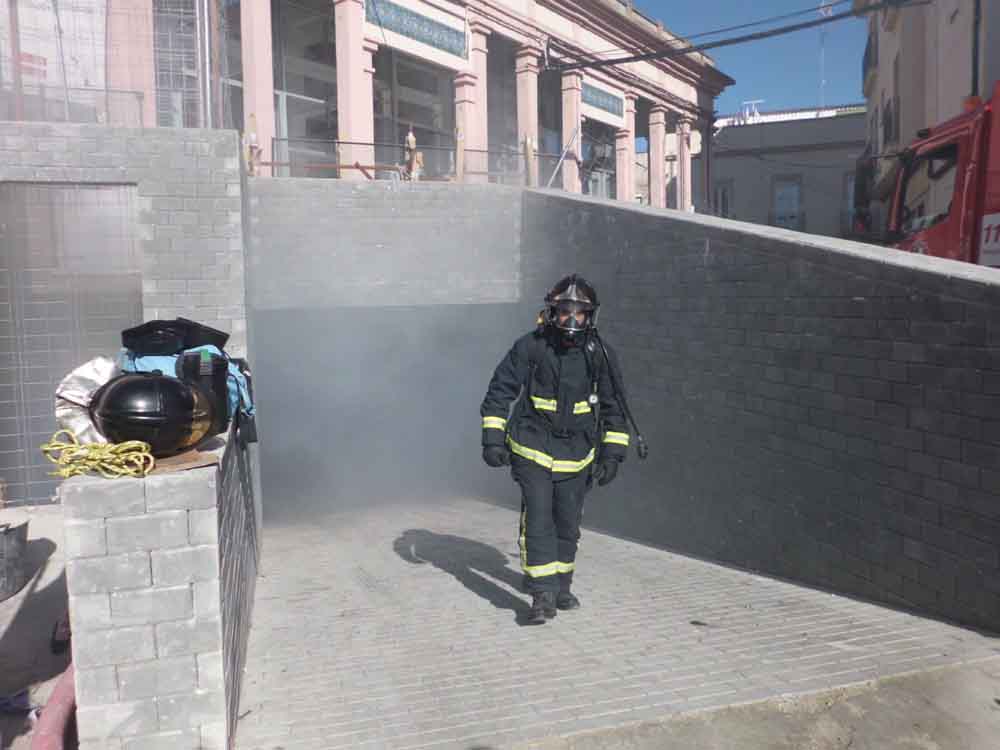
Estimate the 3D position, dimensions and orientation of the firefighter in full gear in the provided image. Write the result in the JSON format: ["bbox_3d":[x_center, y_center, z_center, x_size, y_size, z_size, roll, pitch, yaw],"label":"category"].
[{"bbox_3d":[0.281,0.374,3.955,0.770,1.780,0.530,-1,5,-7],"label":"firefighter in full gear"}]

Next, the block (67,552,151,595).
[{"bbox_3d":[-1.030,0.514,2.006,0.194,0.096,0.100,-2,4,-14],"label":"block"}]

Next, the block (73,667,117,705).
[{"bbox_3d":[-1.076,0.810,2.038,0.094,0.096,0.150,-2,4,-14],"label":"block"}]

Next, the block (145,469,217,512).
[{"bbox_3d":[-0.868,0.313,2.069,0.170,0.096,0.100,-2,6,-14],"label":"block"}]

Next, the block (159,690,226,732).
[{"bbox_3d":[-0.841,0.901,2.074,0.168,0.096,0.100,-2,4,-14],"label":"block"}]

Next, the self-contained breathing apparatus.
[{"bbox_3d":[0.507,-0.029,4.030,0.560,0.950,0.460,-1,4,2],"label":"self-contained breathing apparatus"}]

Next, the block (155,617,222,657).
[{"bbox_3d":[-0.863,0.715,2.107,0.170,0.103,0.100,-2,6,-14],"label":"block"}]

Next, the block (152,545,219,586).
[{"bbox_3d":[-0.866,0.515,2.088,0.170,0.097,0.100,-2,6,-14],"label":"block"}]

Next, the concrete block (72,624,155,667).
[{"bbox_3d":[-1.043,0.721,2.063,0.197,0.103,0.100,-2,6,-14],"label":"concrete block"}]

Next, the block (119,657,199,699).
[{"bbox_3d":[-0.946,0.822,2.096,0.200,0.102,0.100,-2,6,-14],"label":"block"}]

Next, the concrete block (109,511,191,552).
[{"bbox_3d":[-0.951,0.417,2.058,0.200,0.103,0.100,-2,6,-14],"label":"concrete block"}]

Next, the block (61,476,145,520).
[{"bbox_3d":[-1.035,0.316,1.993,0.194,0.096,0.100,-2,4,-14],"label":"block"}]

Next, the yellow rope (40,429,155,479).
[{"bbox_3d":[-1.079,0.218,2.017,0.270,0.095,0.150,-2,4,-14],"label":"yellow rope"}]

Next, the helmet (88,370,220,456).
[{"bbox_3d":[-0.972,0.112,2.100,0.335,0.240,0.250,-1,-6,-21],"label":"helmet"}]

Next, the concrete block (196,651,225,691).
[{"bbox_3d":[-0.818,0.815,2.148,0.070,0.102,0.140,-2,6,-14],"label":"concrete block"}]

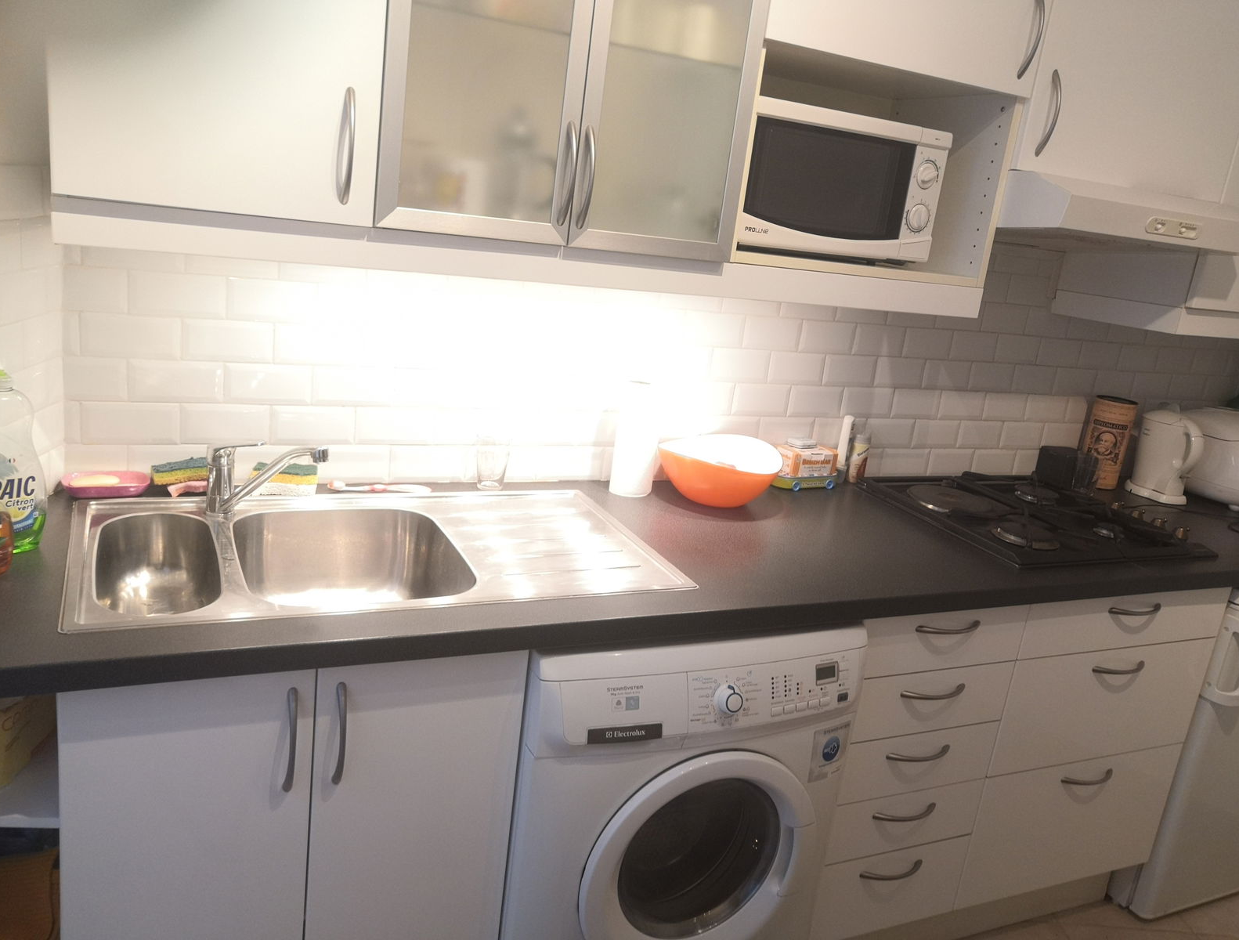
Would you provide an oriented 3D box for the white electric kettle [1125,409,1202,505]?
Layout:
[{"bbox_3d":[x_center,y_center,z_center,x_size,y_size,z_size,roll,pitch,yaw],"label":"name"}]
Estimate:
[{"bbox_3d":[1.422,-0.041,2.532,0.140,0.225,0.200,0,16,-25],"label":"white electric kettle"}]

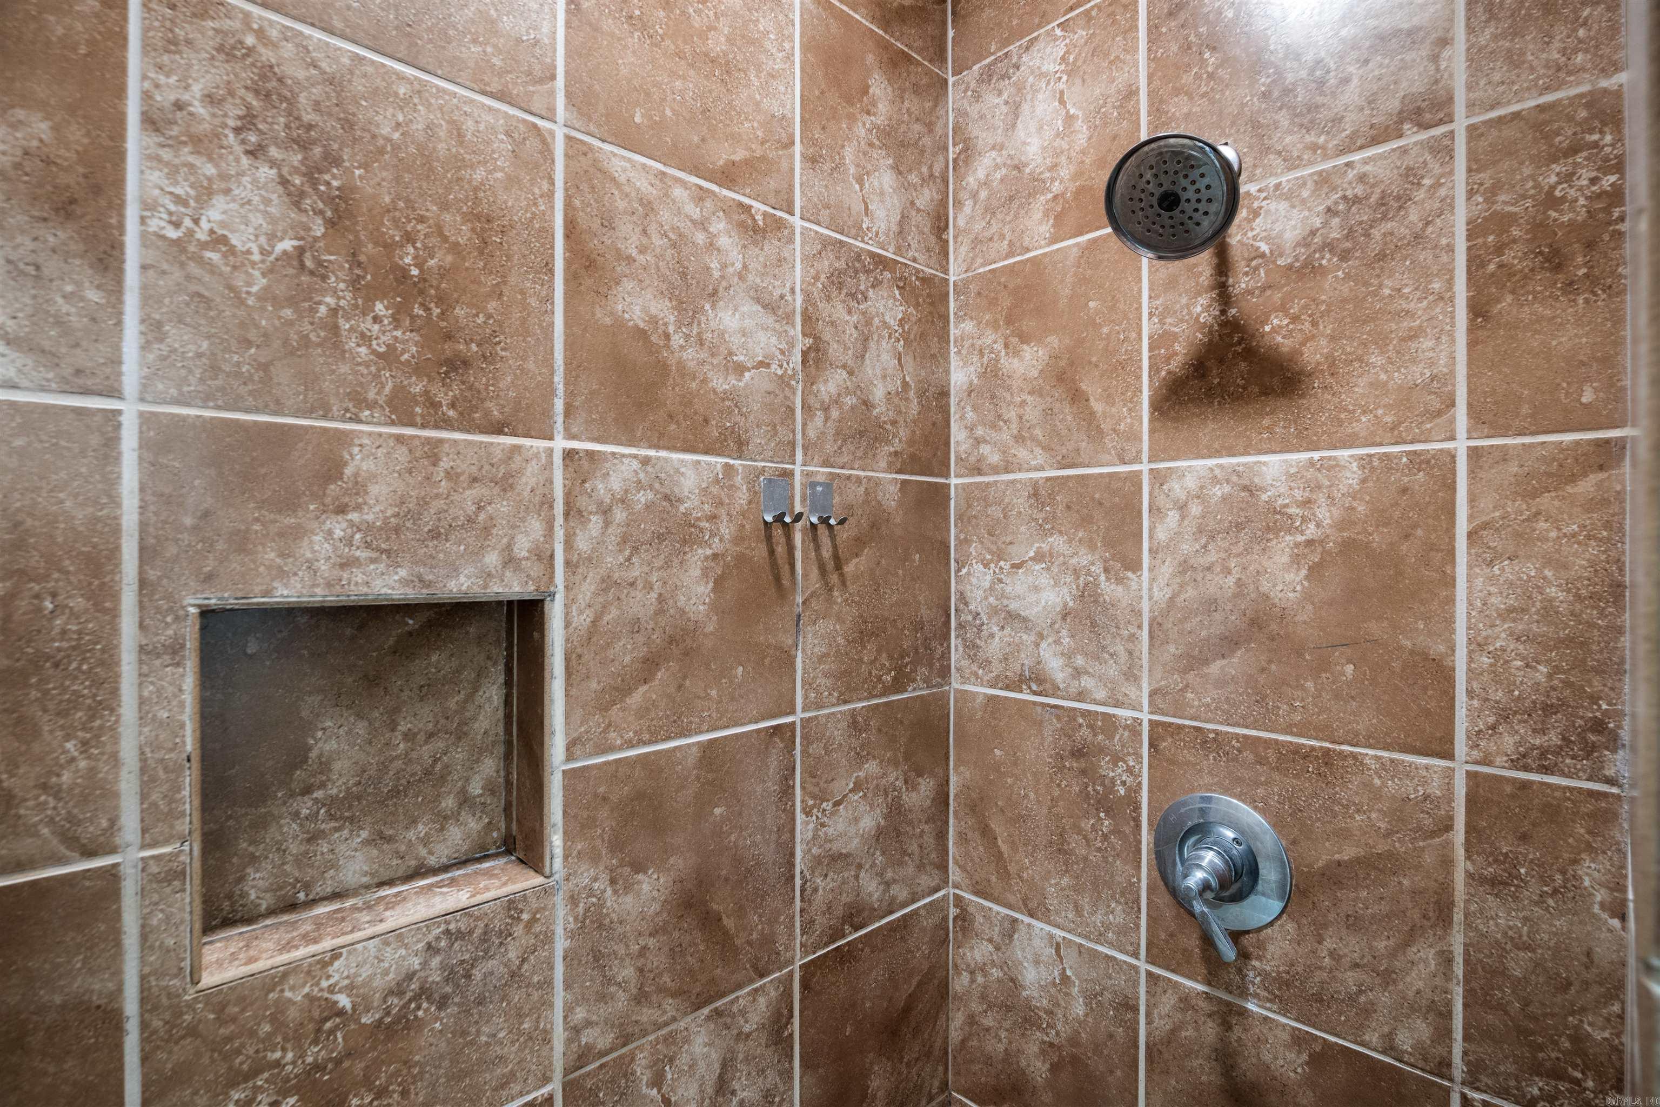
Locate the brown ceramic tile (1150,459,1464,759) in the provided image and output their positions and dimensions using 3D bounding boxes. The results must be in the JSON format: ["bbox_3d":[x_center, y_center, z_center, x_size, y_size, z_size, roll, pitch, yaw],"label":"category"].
[{"bbox_3d":[0.546,0.053,0.887,0.318,0.332,0.010,0,0,44],"label":"brown ceramic tile"}]

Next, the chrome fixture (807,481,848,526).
[{"bbox_3d":[-0.002,-0.069,1.009,0.046,0.060,0.032,0,0,-42],"label":"chrome fixture"}]

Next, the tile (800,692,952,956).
[{"bbox_3d":[0.074,0.383,1.094,0.320,0.323,0.010,0,0,-43],"label":"tile"}]

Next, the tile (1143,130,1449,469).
[{"bbox_3d":[0.538,-0.277,0.875,0.313,0.323,0.010,0,0,44],"label":"tile"}]

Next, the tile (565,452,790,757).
[{"bbox_3d":[-0.166,0.054,0.888,0.320,0.332,0.010,0,0,-42],"label":"tile"}]

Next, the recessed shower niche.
[{"bbox_3d":[-0.426,0.188,0.703,0.282,0.300,0.112,0,0,-43],"label":"recessed shower niche"}]

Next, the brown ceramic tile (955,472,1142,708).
[{"bbox_3d":[0.317,0.052,1.110,0.309,0.332,0.010,0,0,44],"label":"brown ceramic tile"}]

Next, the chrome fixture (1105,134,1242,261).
[{"bbox_3d":[0.399,-0.421,0.840,0.142,0.080,0.142,0,-44,49],"label":"chrome fixture"}]

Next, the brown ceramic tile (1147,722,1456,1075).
[{"bbox_3d":[0.538,0.383,0.877,0.313,0.323,0.010,0,0,44],"label":"brown ceramic tile"}]

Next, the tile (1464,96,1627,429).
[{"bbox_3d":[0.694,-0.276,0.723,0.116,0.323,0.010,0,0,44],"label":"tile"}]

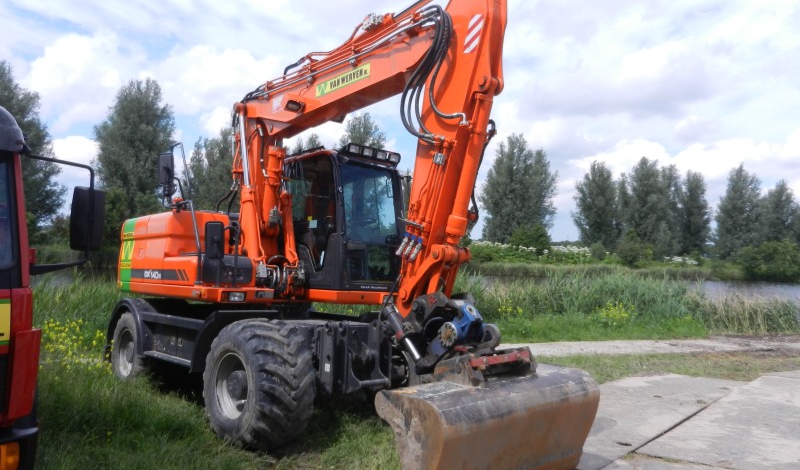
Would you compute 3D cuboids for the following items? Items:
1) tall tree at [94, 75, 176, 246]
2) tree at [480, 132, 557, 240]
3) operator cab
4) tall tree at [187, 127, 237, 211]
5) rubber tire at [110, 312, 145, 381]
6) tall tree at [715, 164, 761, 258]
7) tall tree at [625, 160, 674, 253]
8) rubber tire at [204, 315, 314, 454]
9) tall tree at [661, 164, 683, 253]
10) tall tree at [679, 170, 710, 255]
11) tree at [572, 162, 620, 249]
[{"bbox_3d":[-16.770,-4.181,36.566,4.999,11.446,4.750,2,-2,-25],"label":"tall tree"},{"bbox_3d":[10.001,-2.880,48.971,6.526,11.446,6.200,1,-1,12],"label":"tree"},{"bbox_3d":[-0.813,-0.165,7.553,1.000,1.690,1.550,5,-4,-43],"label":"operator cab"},{"bbox_3d":[-15.327,-3.483,48.000,4.486,10.729,4.262,2,-2,-18],"label":"tall tree"},{"bbox_3d":[-3.151,1.457,7.225,0.570,1.070,1.070,5,-4,-43],"label":"rubber tire"},{"bbox_3d":[35.005,-1.682,59.841,4.660,11.446,4.427,1,-2,30],"label":"tall tree"},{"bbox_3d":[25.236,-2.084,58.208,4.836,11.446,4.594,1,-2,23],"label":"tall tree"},{"bbox_3d":[-1.279,1.340,5.220,0.570,1.070,1.070,5,-4,-43],"label":"rubber tire"},{"bbox_3d":[28.648,-1.877,61.421,2.764,11.446,2.626,1,-2,25],"label":"tall tree"},{"bbox_3d":[33.472,-1.595,65.559,3.517,11.446,3.342,1,-2,27],"label":"tall tree"},{"bbox_3d":[20.774,-2.173,61.242,4.770,11.446,4.531,1,-2,19],"label":"tree"}]

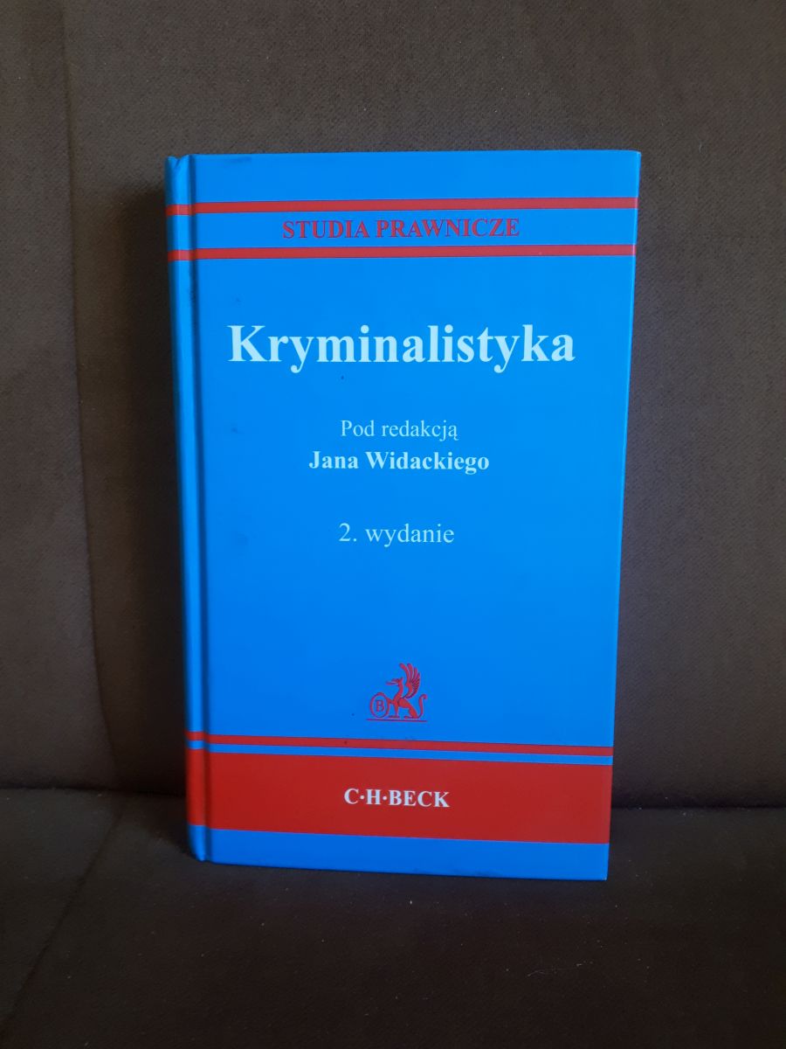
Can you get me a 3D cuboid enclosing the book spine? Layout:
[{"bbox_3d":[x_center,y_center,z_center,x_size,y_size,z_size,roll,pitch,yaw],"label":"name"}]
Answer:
[{"bbox_3d":[-0.065,0.000,0.274,0.012,0.225,0.032,1,8,4],"label":"book spine"}]

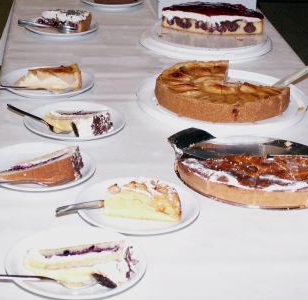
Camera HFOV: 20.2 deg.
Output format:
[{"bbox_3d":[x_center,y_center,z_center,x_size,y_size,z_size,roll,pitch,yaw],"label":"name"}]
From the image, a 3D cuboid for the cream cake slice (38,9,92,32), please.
[{"bbox_3d":[-0.229,-0.330,2.186,0.135,0.040,0.070,10,26,16],"label":"cream cake slice"}]

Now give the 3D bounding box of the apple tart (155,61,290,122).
[{"bbox_3d":[0.145,-0.131,1.821,0.280,0.041,0.280,5,24,0],"label":"apple tart"}]

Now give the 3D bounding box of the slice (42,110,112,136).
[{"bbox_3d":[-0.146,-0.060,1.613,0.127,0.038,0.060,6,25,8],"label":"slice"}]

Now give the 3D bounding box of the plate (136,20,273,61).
[{"bbox_3d":[0.126,-0.259,2.104,0.325,0.023,0.325,1,25,-1],"label":"plate"}]

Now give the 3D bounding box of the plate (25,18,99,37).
[{"bbox_3d":[-0.230,-0.306,2.179,0.184,0.020,0.184,1,25,-1],"label":"plate"}]

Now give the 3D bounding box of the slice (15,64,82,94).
[{"bbox_3d":[-0.222,-0.154,1.807,0.137,0.042,0.070,3,25,4],"label":"slice"}]

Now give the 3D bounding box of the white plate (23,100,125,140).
[{"bbox_3d":[-0.149,-0.048,1.633,0.191,0.021,0.191,4,24,-2],"label":"white plate"}]

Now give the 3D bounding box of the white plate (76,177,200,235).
[{"bbox_3d":[-0.024,0.092,1.344,0.191,0.021,0.191,4,24,-2],"label":"white plate"}]

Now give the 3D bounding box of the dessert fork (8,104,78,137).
[{"bbox_3d":[-0.212,-0.057,1.616,0.142,0.015,0.021,22,28,16],"label":"dessert fork"}]

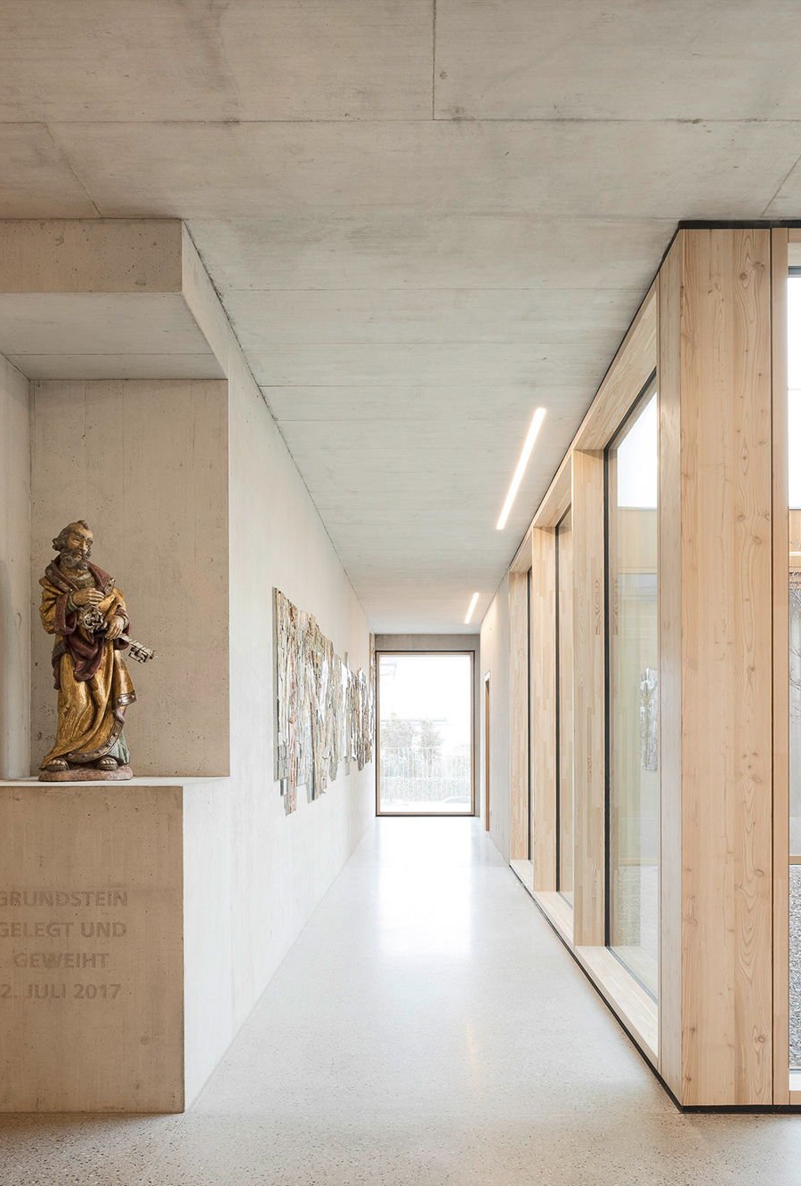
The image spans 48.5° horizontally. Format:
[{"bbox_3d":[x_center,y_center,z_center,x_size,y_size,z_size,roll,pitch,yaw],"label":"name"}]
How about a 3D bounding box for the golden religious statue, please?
[{"bbox_3d":[-1.110,0.206,3.220,0.420,0.930,0.290,2,-5,-21],"label":"golden religious statue"}]

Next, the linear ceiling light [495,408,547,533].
[{"bbox_3d":[0.734,-0.719,5.638,0.055,0.050,2.542,0,-9,2],"label":"linear ceiling light"}]

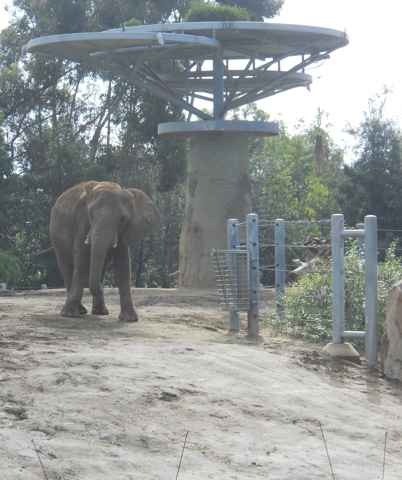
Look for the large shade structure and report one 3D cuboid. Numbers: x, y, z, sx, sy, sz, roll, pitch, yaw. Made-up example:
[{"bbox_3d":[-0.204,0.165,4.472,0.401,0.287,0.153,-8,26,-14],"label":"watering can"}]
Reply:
[{"bbox_3d":[-0.488,-2.658,57.000,10.200,8.400,9.000,0,0,0],"label":"large shade structure"}]

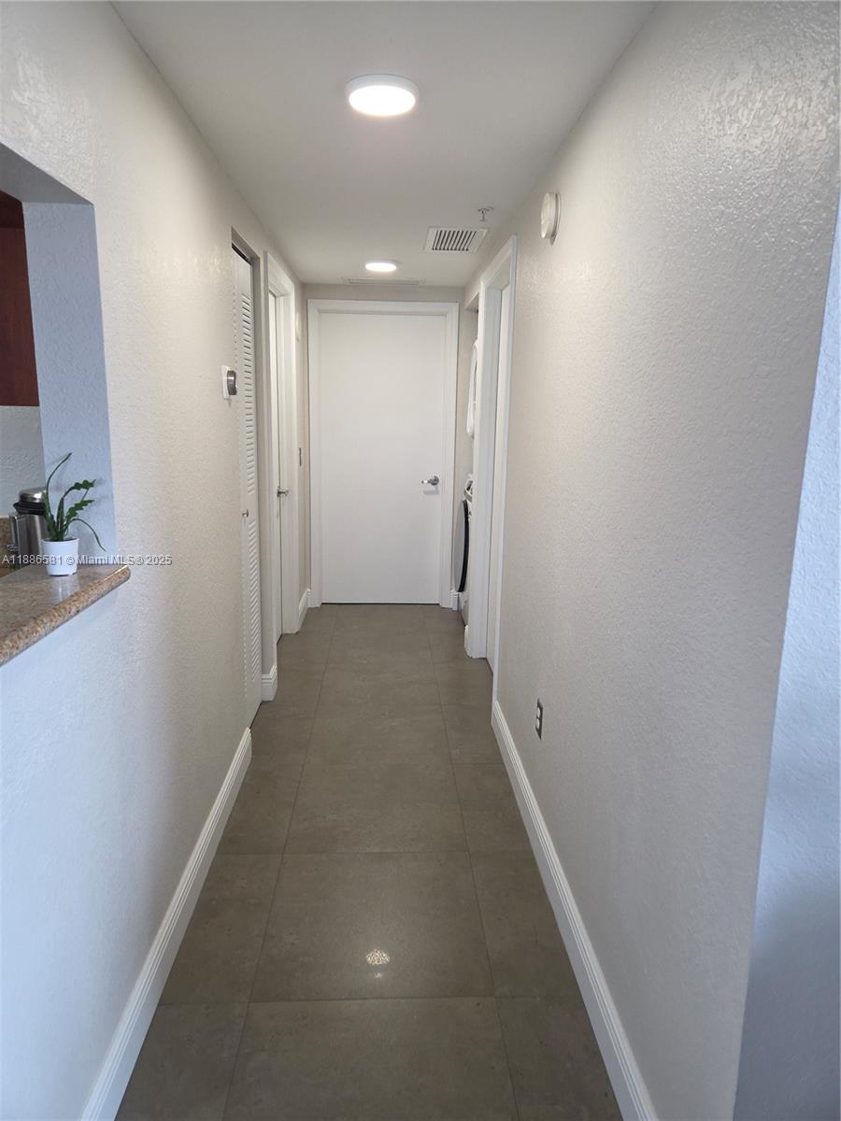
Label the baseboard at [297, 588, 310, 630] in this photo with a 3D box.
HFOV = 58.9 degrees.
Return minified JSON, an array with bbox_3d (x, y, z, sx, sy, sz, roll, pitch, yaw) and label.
[{"bbox_3d":[-0.792,0.323,5.064,0.020,0.140,0.610,0,11,-3],"label":"baseboard"}]

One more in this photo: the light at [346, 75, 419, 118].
[{"bbox_3d":[-0.103,-1.245,2.001,0.197,0.030,0.197,0,11,-3],"label":"light"}]

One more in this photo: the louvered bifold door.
[{"bbox_3d":[-0.759,-0.252,3.165,0.035,1.995,0.580,0,11,-3],"label":"louvered bifold door"}]

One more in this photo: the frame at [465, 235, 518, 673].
[{"bbox_3d":[0.386,-0.382,3.696,0.120,2.090,0.970,0,11,-3],"label":"frame"}]

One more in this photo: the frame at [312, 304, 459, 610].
[{"bbox_3d":[-0.261,-0.708,5.240,0.990,2.100,0.090,0,11,-3],"label":"frame"}]

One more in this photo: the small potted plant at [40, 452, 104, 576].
[{"bbox_3d":[-0.659,-0.088,1.406,0.110,0.230,0.105,0,11,-3],"label":"small potted plant"}]

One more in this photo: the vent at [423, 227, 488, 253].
[{"bbox_3d":[0.172,-1.592,3.716,0.283,0.020,0.520,0,11,-3],"label":"vent"}]

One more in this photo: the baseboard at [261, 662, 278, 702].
[{"bbox_3d":[-0.743,0.598,3.683,0.055,0.140,0.170,0,11,-3],"label":"baseboard"}]

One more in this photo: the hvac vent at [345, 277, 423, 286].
[{"bbox_3d":[-0.236,-1.834,4.904,0.550,0.020,0.230,0,11,-3],"label":"hvac vent"}]

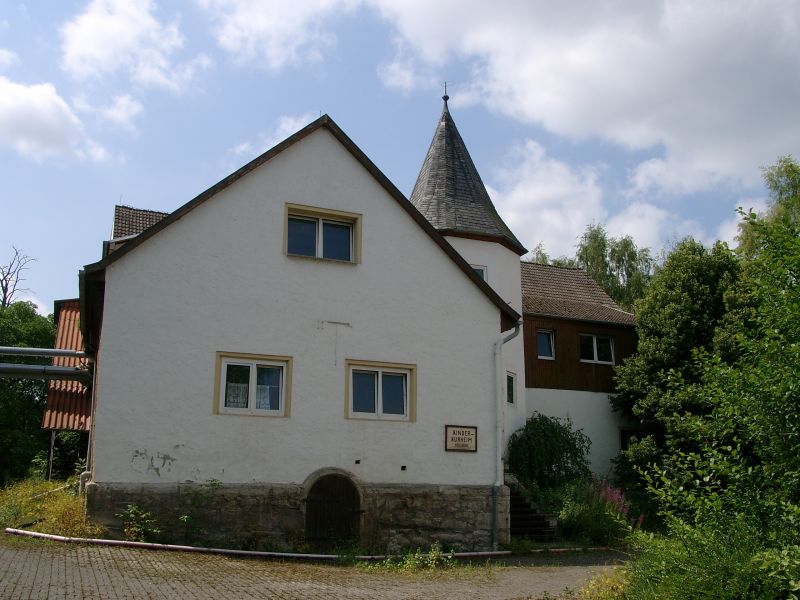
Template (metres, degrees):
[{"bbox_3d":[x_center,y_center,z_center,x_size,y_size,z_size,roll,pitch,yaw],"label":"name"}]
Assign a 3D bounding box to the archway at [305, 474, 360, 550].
[{"bbox_3d":[-1.511,4.661,17.372,1.350,1.700,0.350,6,-14,-23],"label":"archway"}]

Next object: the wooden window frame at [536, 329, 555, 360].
[{"bbox_3d":[5.050,1.562,27.287,0.710,1.040,0.130,6,-14,-23],"label":"wooden window frame"}]

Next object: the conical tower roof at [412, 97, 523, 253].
[{"bbox_3d":[1.528,-4.068,25.560,4.591,5.467,4.591,6,-14,-24],"label":"conical tower roof"}]

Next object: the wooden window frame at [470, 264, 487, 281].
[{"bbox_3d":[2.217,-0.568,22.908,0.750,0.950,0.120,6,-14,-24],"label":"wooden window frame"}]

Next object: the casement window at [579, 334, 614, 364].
[{"bbox_3d":[7.018,1.785,28.107,1.500,1.040,0.130,6,-14,-23],"label":"casement window"}]

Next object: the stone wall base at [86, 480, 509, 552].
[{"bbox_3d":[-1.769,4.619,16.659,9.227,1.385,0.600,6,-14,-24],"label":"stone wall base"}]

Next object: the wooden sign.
[{"bbox_3d":[1.438,3.211,18.131,0.825,0.585,0.050,6,-14,-24],"label":"wooden sign"}]

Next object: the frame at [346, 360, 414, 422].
[{"bbox_3d":[-0.427,2.049,17.595,1.734,1.299,0.170,6,-14,-24],"label":"frame"}]

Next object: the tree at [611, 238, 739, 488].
[{"bbox_3d":[7.859,2.079,22.487,3.700,7.962,3.700,6,-14,-24],"label":"tree"}]

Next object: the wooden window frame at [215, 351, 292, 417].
[{"bbox_3d":[-3.191,1.864,17.184,1.700,1.360,0.150,6,-14,-23],"label":"wooden window frame"}]

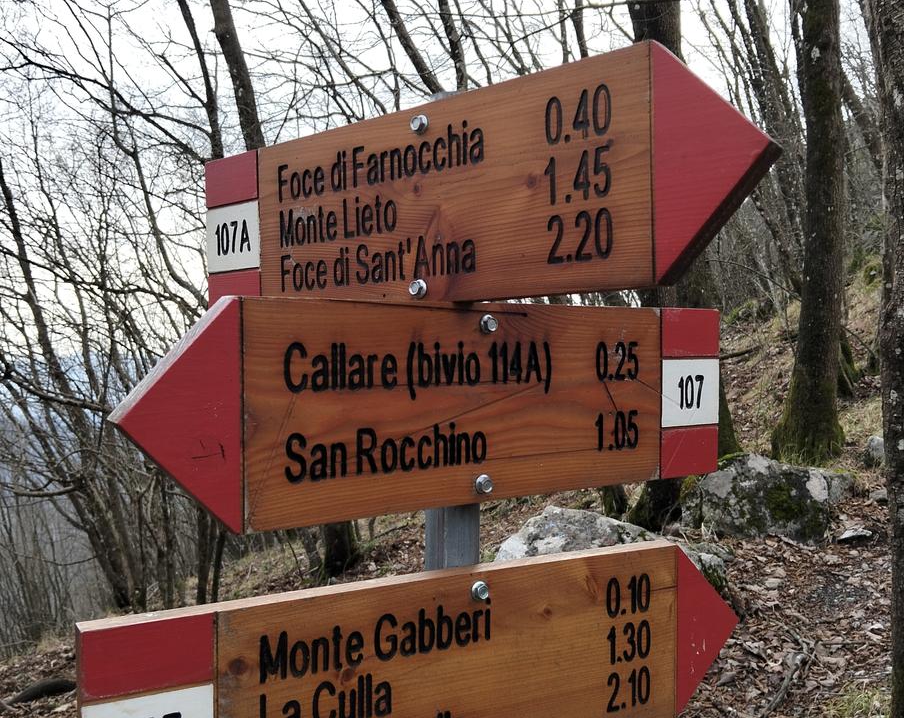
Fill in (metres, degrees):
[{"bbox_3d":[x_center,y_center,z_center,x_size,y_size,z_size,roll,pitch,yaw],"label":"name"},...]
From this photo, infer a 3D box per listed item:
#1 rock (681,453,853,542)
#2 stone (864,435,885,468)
[{"bbox_3d":[2.055,0.905,5.900,1.100,0.500,0.750,0,1,19],"label":"rock"},{"bbox_3d":[3.331,0.728,7.100,0.200,0.230,0.200,0,1,25],"label":"stone"}]

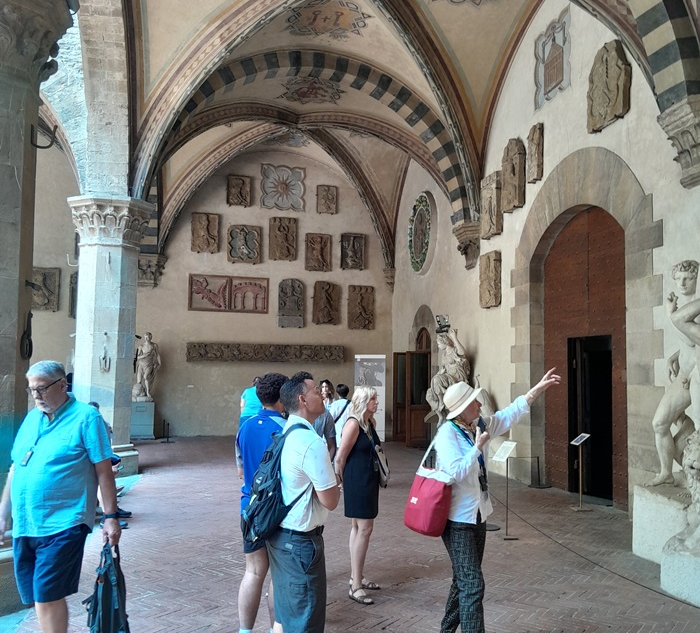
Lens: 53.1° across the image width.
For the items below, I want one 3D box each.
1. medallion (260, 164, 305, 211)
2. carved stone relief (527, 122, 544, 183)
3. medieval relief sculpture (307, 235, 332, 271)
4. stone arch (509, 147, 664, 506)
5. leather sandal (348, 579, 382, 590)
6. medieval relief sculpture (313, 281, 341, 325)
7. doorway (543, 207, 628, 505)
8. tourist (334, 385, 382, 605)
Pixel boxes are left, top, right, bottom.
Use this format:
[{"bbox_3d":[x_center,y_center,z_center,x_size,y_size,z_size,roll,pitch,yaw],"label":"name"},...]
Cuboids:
[{"bbox_3d":[-1.698,-3.255,17.801,1.147,1.124,0.079,2,-4,-14],"label":"medallion"},{"bbox_3d":[2.934,-2.559,11.061,0.110,0.856,0.313,2,-5,-13],"label":"carved stone relief"},{"bbox_3d":[-0.839,-1.688,18.621,0.702,0.977,0.140,2,-4,-13],"label":"medieval relief sculpture"},{"bbox_3d":[3.324,0.079,9.985,0.380,4.920,3.842,2,-5,-13],"label":"stone arch"},{"bbox_3d":[0.118,2.144,5.663,0.245,0.078,0.095,0,-4,17],"label":"leather sandal"},{"bbox_3d":[-0.603,-0.338,18.581,0.751,1.104,0.140,2,-4,-13],"label":"medieval relief sculpture"},{"bbox_3d":[3.183,0.514,9.554,0.356,3.920,2.425,2,-4,-13],"label":"doorway"},{"bbox_3d":[0.072,1.365,5.570,0.320,1.620,0.440,-1,-4,30],"label":"tourist"}]

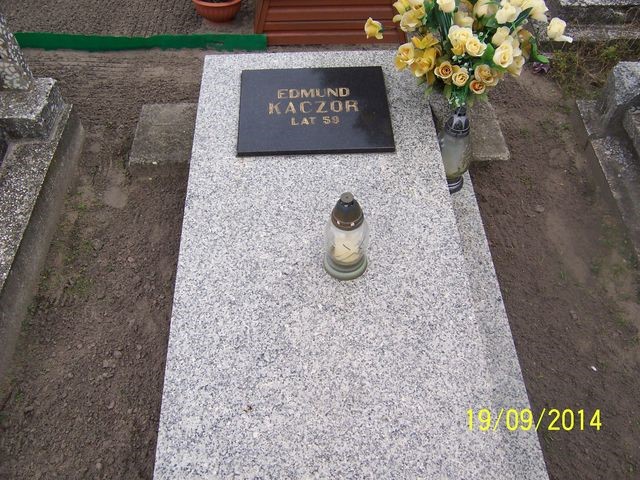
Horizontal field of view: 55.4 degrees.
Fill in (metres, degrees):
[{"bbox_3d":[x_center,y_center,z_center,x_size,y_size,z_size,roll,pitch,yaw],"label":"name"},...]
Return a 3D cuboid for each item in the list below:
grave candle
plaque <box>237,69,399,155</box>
[{"bbox_3d":[0.060,-0.015,1.329,0.100,0.234,0.100,-2,54,-1],"label":"grave candle"},{"bbox_3d":[-0.016,-0.371,1.728,0.420,0.017,0.336,-2,54,-1],"label":"plaque"}]

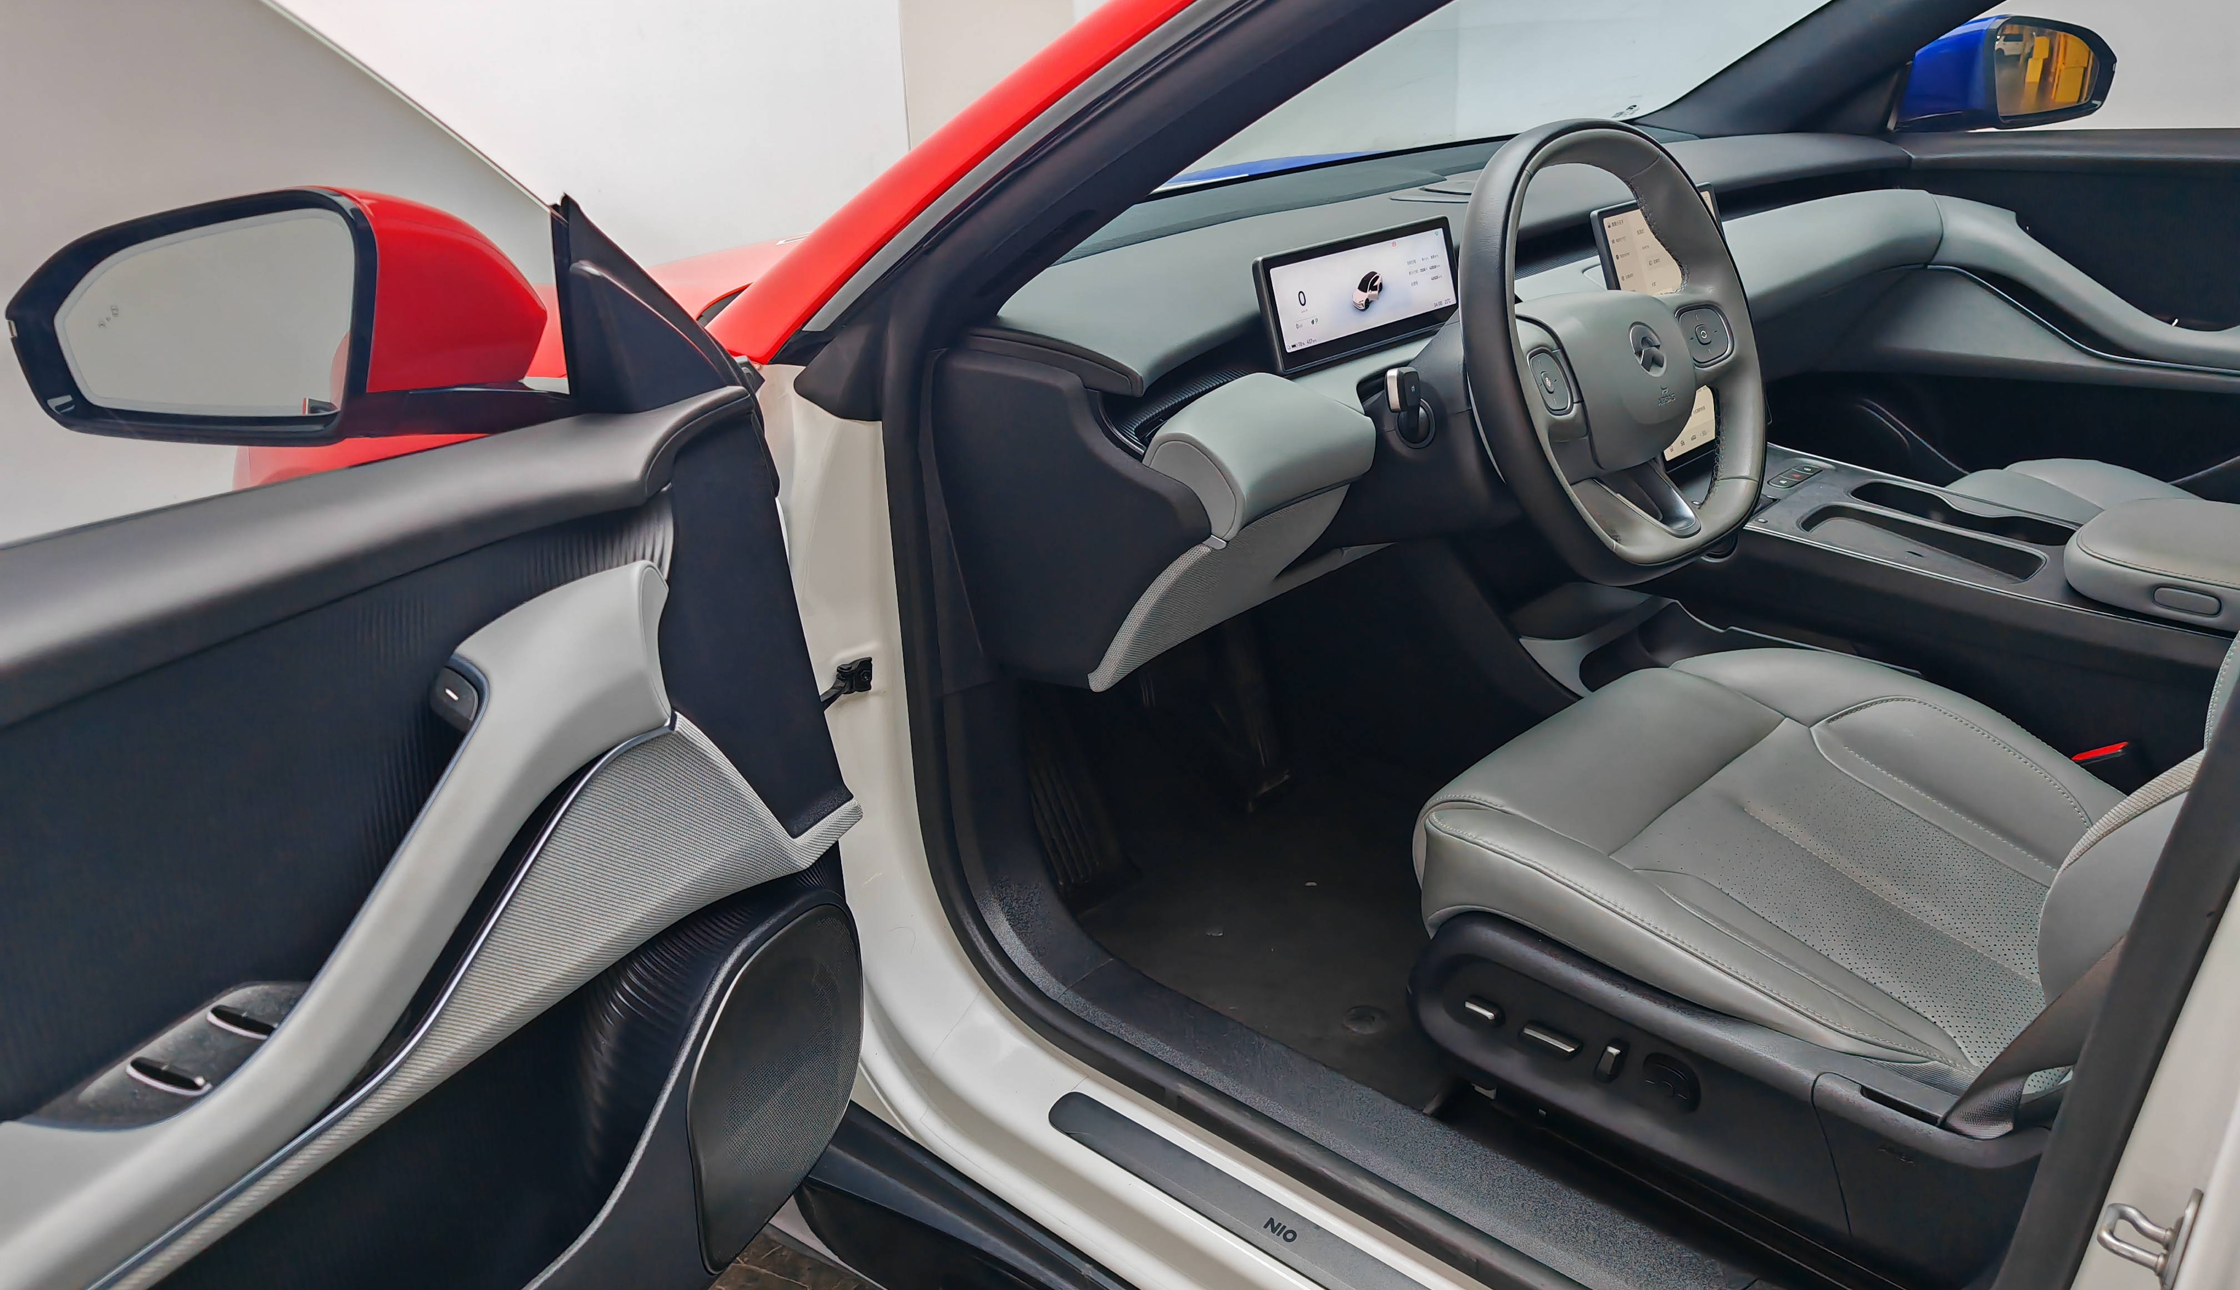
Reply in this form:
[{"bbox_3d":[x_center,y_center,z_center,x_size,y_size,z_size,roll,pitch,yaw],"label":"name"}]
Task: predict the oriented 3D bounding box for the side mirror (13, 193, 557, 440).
[{"bbox_3d":[-0.514,-0.213,1.081,0.271,0.154,0.161,3,23,11],"label":"side mirror"}]

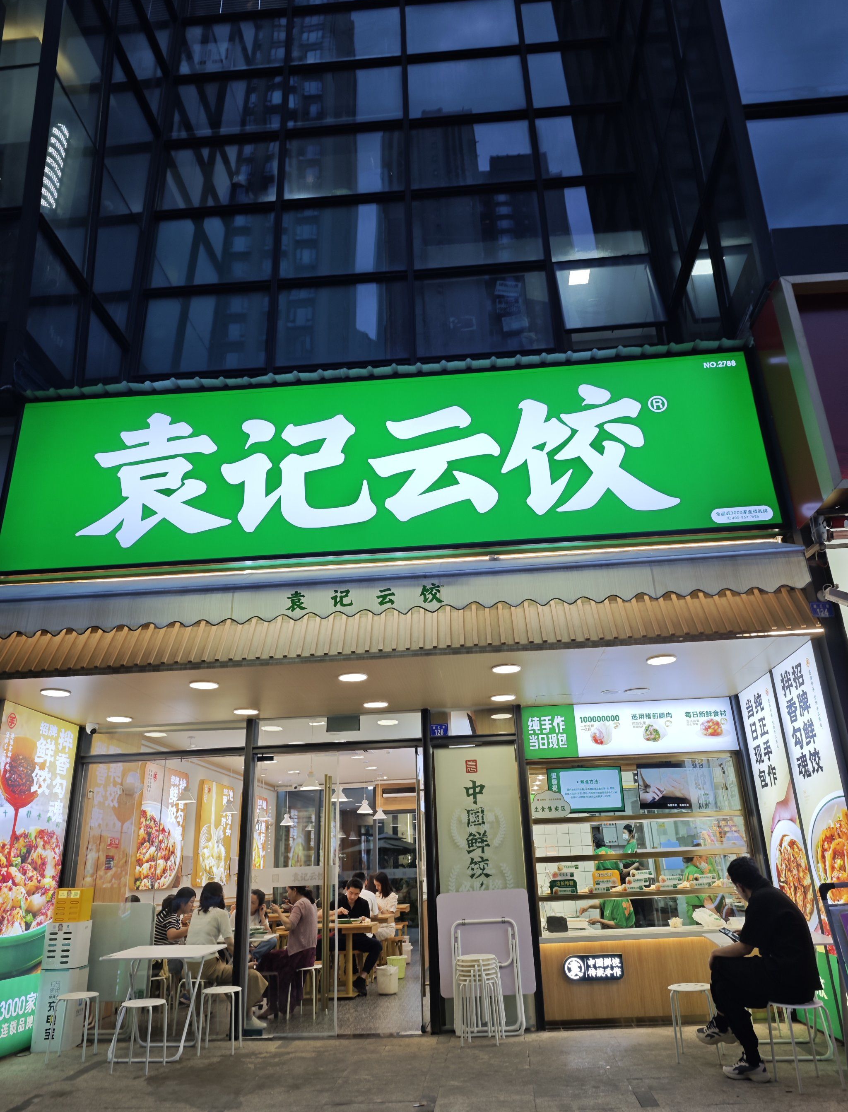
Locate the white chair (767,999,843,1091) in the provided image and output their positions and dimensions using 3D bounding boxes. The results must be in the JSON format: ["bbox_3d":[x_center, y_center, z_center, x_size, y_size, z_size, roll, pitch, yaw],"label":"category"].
[{"bbox_3d":[2.512,3.239,4.985,0.340,0.460,0.340,0,-21,-5],"label":"white chair"}]

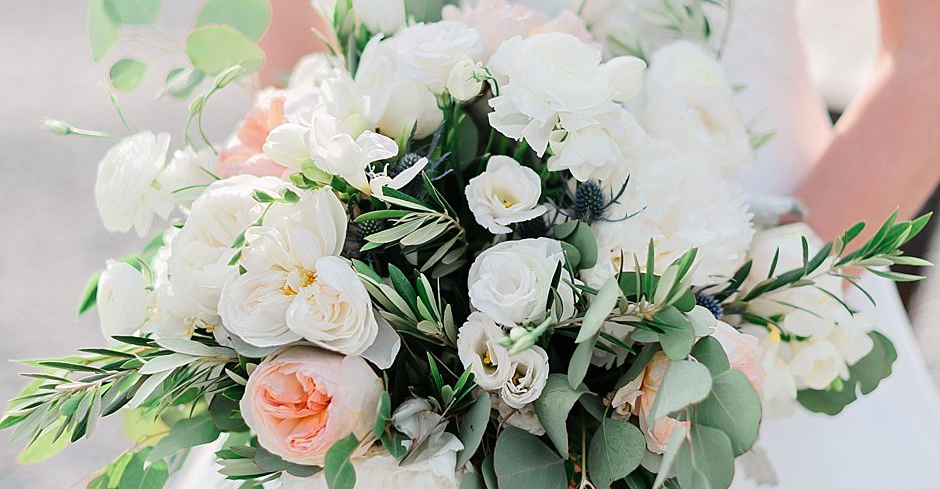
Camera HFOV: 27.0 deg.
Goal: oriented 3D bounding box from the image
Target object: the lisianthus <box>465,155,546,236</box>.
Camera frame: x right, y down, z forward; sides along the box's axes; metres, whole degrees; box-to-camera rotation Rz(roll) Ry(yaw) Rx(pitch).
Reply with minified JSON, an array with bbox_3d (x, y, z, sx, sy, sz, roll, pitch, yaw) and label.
[{"bbox_3d":[0.021,-0.029,1.155,0.047,0.048,0.038,0,-21,-1],"label":"lisianthus"}]

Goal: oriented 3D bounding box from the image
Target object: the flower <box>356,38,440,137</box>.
[{"bbox_3d":[-0.042,-0.094,1.180,0.056,0.059,0.055,2,17,6],"label":"flower"}]

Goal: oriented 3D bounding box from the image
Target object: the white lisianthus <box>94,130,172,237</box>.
[{"bbox_3d":[-0.192,-0.035,1.120,0.040,0.052,0.045,-11,20,-33],"label":"white lisianthus"}]

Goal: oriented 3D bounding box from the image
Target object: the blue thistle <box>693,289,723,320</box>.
[{"bbox_3d":[0.132,0.033,1.090,0.016,0.017,0.017,0,17,0],"label":"blue thistle"}]

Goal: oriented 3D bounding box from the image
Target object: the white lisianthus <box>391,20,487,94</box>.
[{"bbox_3d":[-0.019,-0.113,1.180,0.054,0.038,0.050,-1,17,-3],"label":"white lisianthus"}]

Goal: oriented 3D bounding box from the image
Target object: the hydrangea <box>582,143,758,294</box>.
[{"bbox_3d":[0.120,-0.016,1.185,0.106,0.096,0.080,-7,-18,-21],"label":"hydrangea"}]

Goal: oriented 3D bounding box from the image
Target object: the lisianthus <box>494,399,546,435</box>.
[{"bbox_3d":[0.026,0.092,1.060,0.030,0.024,0.027,0,17,0],"label":"lisianthus"}]

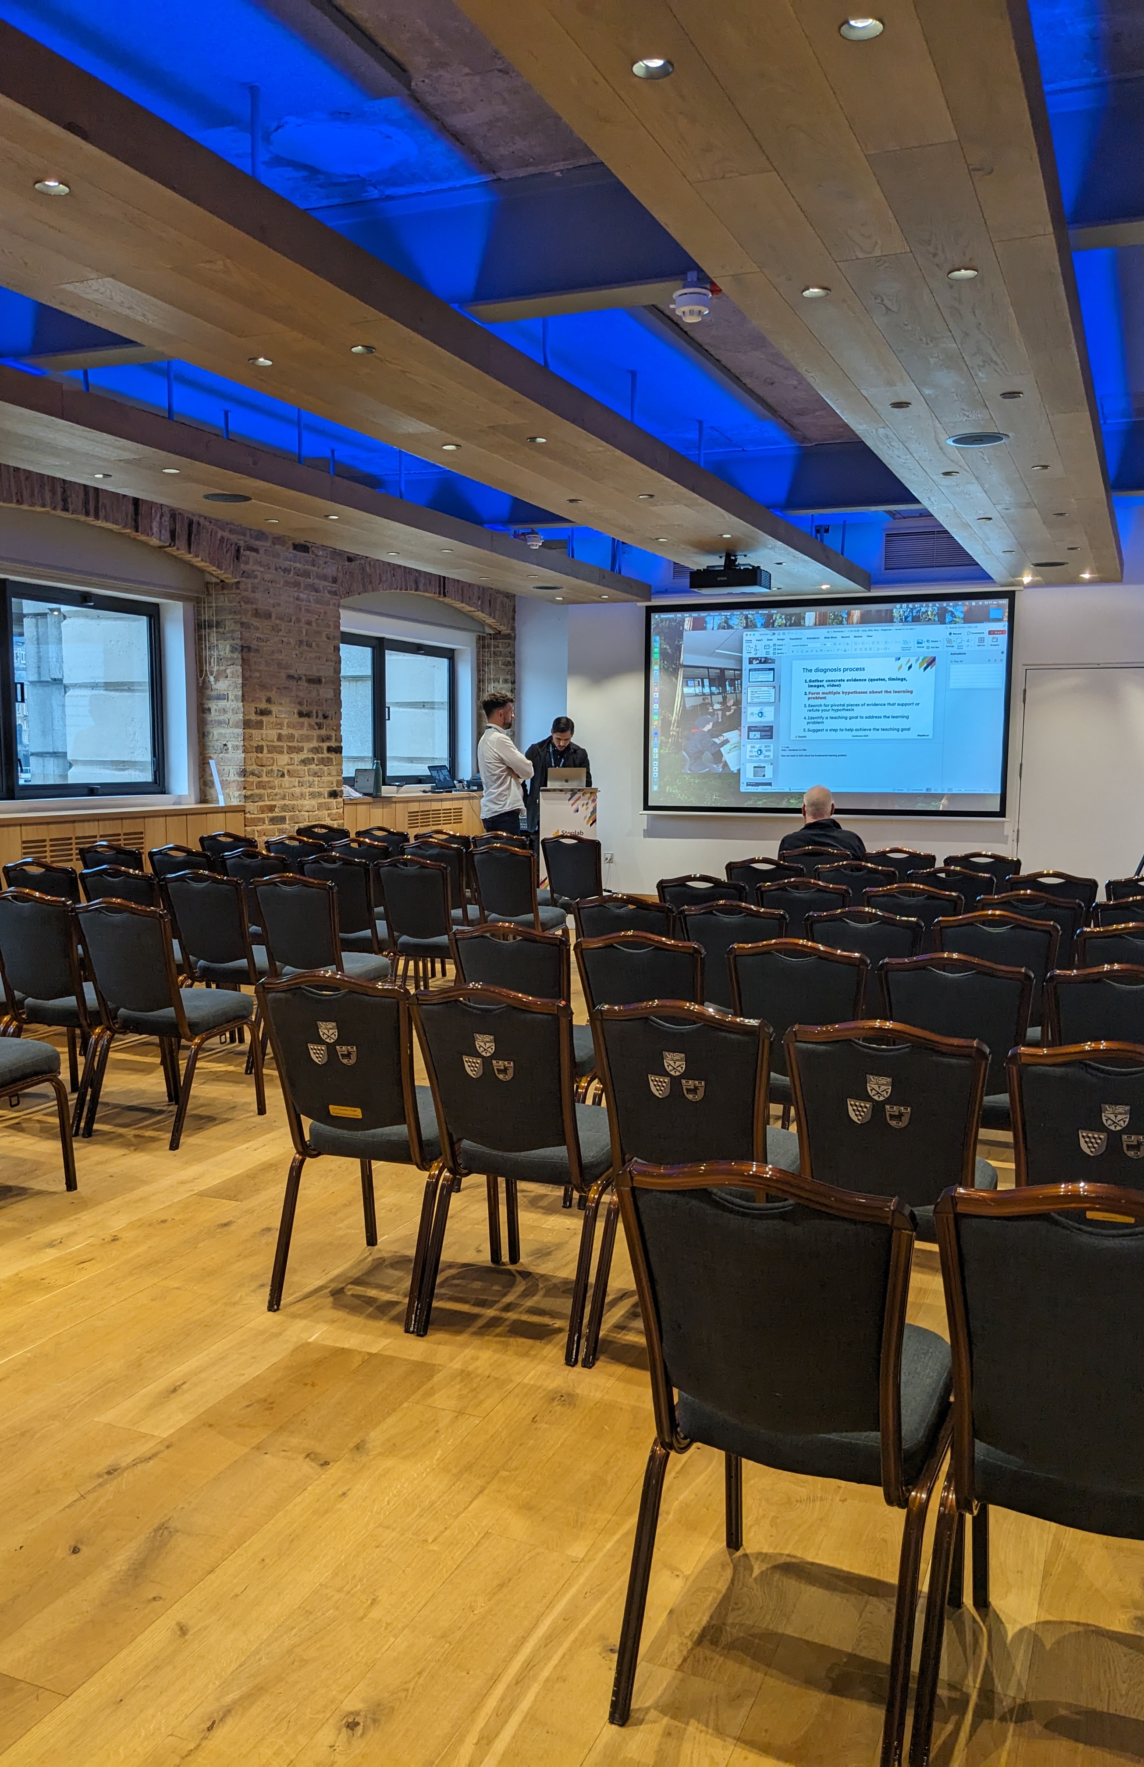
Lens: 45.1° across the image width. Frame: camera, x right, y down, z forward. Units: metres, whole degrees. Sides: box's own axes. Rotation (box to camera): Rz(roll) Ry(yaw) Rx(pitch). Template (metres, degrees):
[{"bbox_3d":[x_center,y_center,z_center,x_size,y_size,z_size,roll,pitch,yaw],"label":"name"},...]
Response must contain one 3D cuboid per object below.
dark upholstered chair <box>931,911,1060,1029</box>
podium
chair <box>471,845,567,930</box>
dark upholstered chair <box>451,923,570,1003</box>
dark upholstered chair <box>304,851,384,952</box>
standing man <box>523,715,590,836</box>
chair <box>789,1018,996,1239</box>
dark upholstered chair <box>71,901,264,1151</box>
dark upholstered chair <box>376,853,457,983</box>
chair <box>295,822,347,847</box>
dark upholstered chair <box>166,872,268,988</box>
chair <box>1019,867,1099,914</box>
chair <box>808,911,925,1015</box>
[{"bbox_3d":[1.554,0.520,5.022,0.434,0.897,0.575,3,6,22],"label":"dark upholstered chair"},{"bbox_3d":[0.013,-0.216,11.137,0.487,1.121,0.409,2,6,10],"label":"podium"},{"bbox_3d":[-0.301,0.212,8.201,0.447,0.920,0.601,3,6,22],"label":"chair"},{"bbox_3d":[-0.088,0.545,4.592,0.434,0.897,0.575,3,6,24],"label":"dark upholstered chair"},{"bbox_3d":[-1.108,0.269,7.260,0.434,0.897,0.575,3,6,20],"label":"dark upholstered chair"},{"bbox_3d":[-0.110,-0.544,11.551,0.540,1.730,0.420,2,6,9],"label":"standing man"},{"bbox_3d":[0.729,0.697,3.054,0.439,0.902,0.584,3,6,23],"label":"chair"},{"bbox_3d":[-1.556,0.488,5.353,0.439,0.941,0.604,3,6,22],"label":"dark upholstered chair"},{"bbox_3d":[-0.709,0.288,7.131,0.439,0.902,0.584,3,6,21],"label":"dark upholstered chair"},{"bbox_3d":[-1.635,0.018,9.839,0.439,0.902,0.584,3,6,22],"label":"chair"},{"bbox_3d":[-1.504,0.367,6.227,0.434,0.897,0.575,3,6,18],"label":"dark upholstered chair"},{"bbox_3d":[2.374,0.356,6.813,0.439,0.902,0.584,3,6,23],"label":"chair"},{"bbox_3d":[1.146,0.524,5.246,0.447,0.920,0.601,3,6,22],"label":"chair"}]

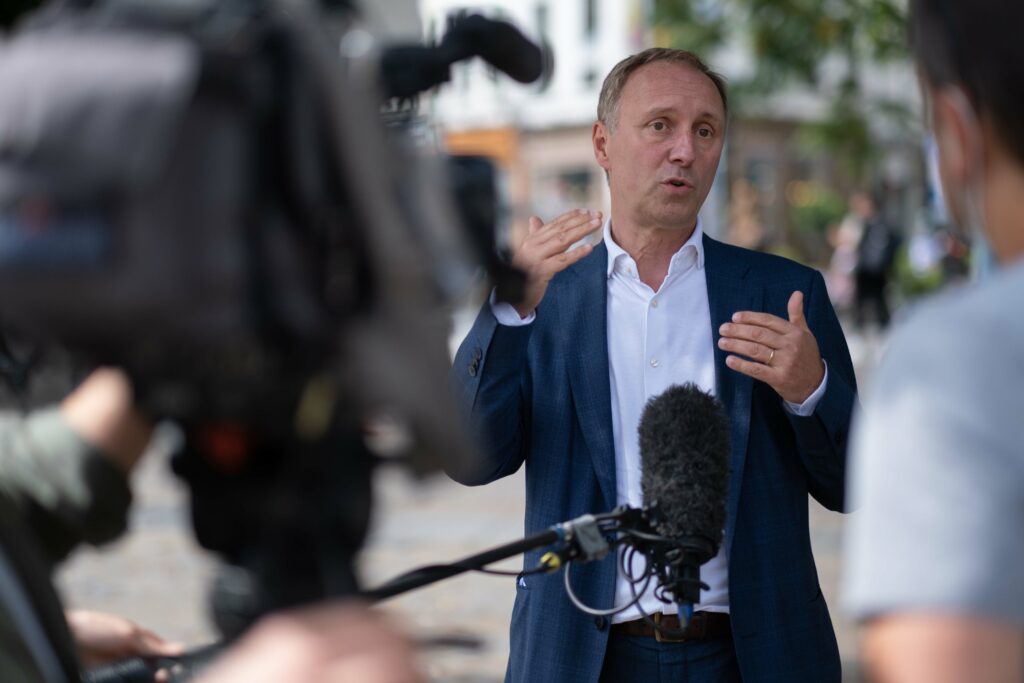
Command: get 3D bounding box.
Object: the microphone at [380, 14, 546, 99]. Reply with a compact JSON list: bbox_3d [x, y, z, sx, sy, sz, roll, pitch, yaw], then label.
[{"bbox_3d":[-0.037,-0.240,2.020,0.055,0.080,0.260,1,3,22],"label":"microphone"}]

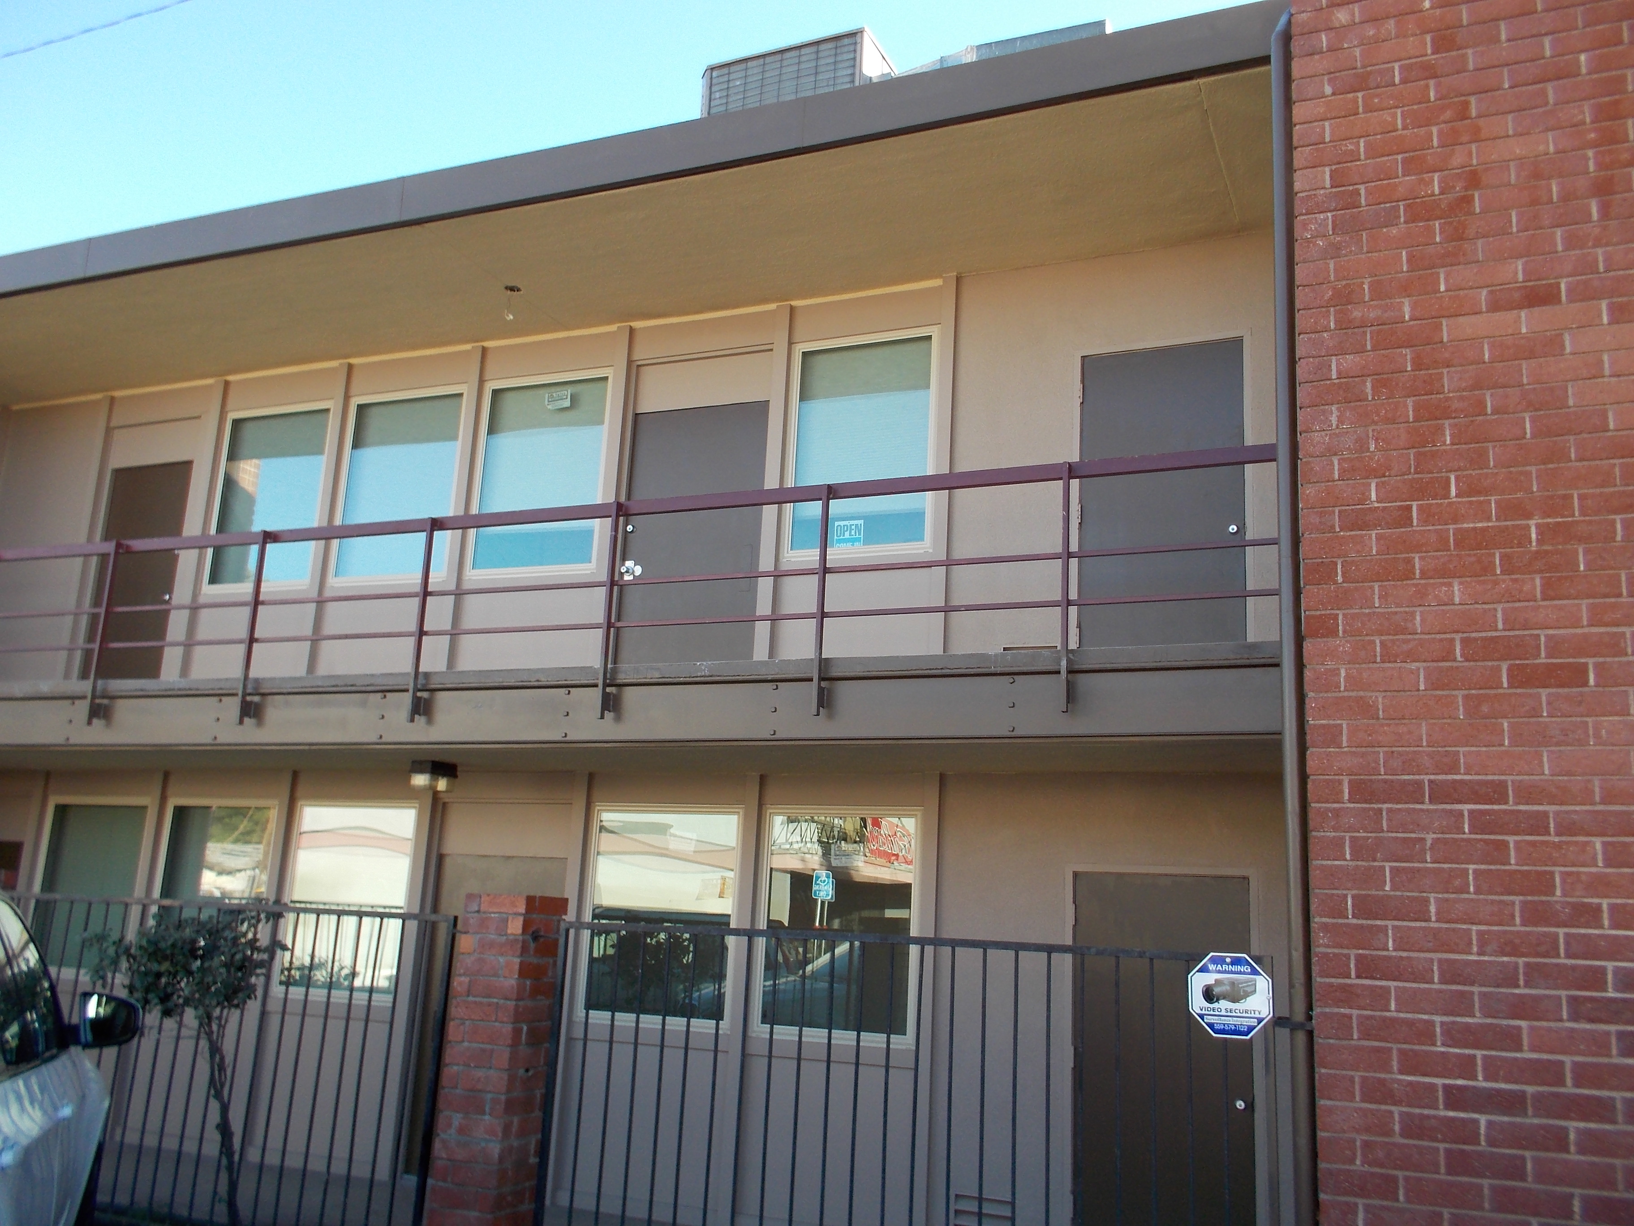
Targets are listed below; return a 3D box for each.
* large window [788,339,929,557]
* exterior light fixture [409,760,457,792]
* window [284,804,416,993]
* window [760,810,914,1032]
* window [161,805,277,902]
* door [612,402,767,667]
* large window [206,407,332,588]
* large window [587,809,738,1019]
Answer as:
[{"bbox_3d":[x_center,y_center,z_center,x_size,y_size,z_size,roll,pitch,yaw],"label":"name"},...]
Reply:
[{"bbox_3d":[0.282,-1.056,8.579,0.915,1.383,0.080,-2,-14,22],"label":"large window"},{"bbox_3d":[-2.443,1.047,8.666,0.160,0.193,0.240,-2,-14,22],"label":"exterior light fixture"},{"bbox_3d":[-3.174,1.933,9.257,0.976,1.246,0.080,-2,-14,22],"label":"window"},{"bbox_3d":[0.124,1.794,7.941,0.922,1.246,0.080,-2,-14,22],"label":"window"},{"bbox_3d":[-4.299,1.976,9.707,0.976,1.246,0.080,-2,-14,22],"label":"window"},{"bbox_3d":[-0.807,-0.411,8.899,0.984,1.960,0.060,-2,-14,22],"label":"door"},{"bbox_3d":[-4.129,-0.867,10.339,0.986,1.373,0.080,-2,-14,22],"label":"large window"},{"bbox_3d":[-0.947,1.836,8.369,0.978,1.243,0.080,-2,-14,22],"label":"large window"}]

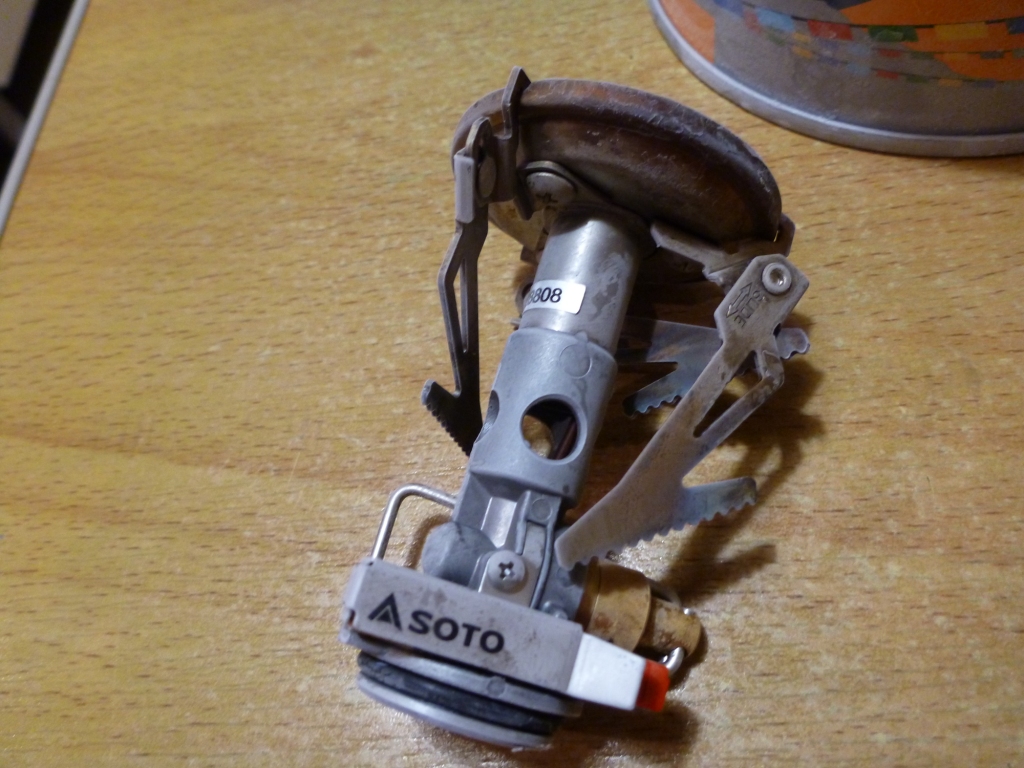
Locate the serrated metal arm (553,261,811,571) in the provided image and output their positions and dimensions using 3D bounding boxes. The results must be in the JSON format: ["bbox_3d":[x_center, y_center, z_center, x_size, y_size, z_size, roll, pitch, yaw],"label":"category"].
[{"bbox_3d":[0.026,0.006,0.105,0.018,0.003,0.051,39,73,-6],"label":"serrated metal arm"}]

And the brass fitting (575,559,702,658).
[{"bbox_3d":[0.016,0.031,0.112,0.017,0.012,0.012,20,90,-13],"label":"brass fitting"}]

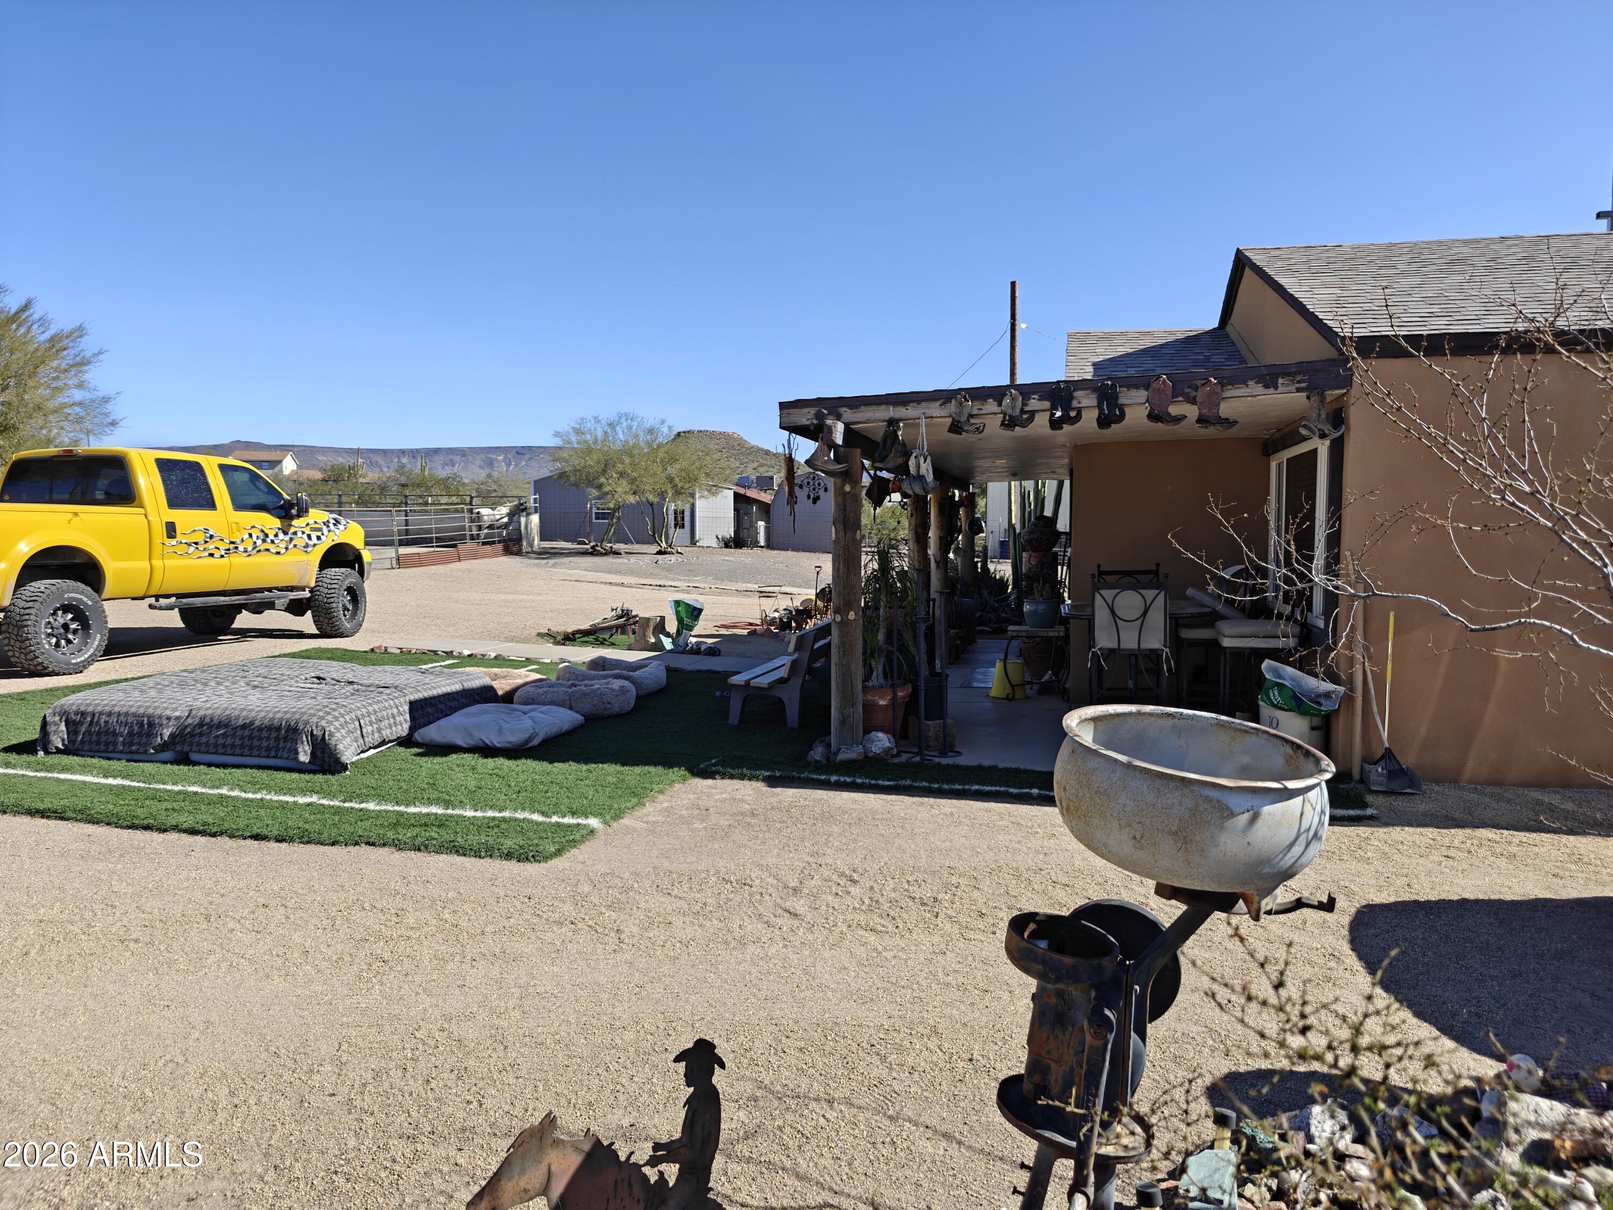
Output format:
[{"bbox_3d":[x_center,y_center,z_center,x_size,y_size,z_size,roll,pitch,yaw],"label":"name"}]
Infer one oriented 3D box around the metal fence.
[{"bbox_3d":[-10.950,-2.098,31.580,0.400,1.950,10.500,1,4,15],"label":"metal fence"}]

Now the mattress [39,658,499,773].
[{"bbox_3d":[-3.600,0.738,7.600,2.000,0.290,2.250,1,4,8],"label":"mattress"}]

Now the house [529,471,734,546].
[{"bbox_3d":[-8.460,-4.946,54.091,8.000,3.750,8.000,1,4,9],"label":"house"}]

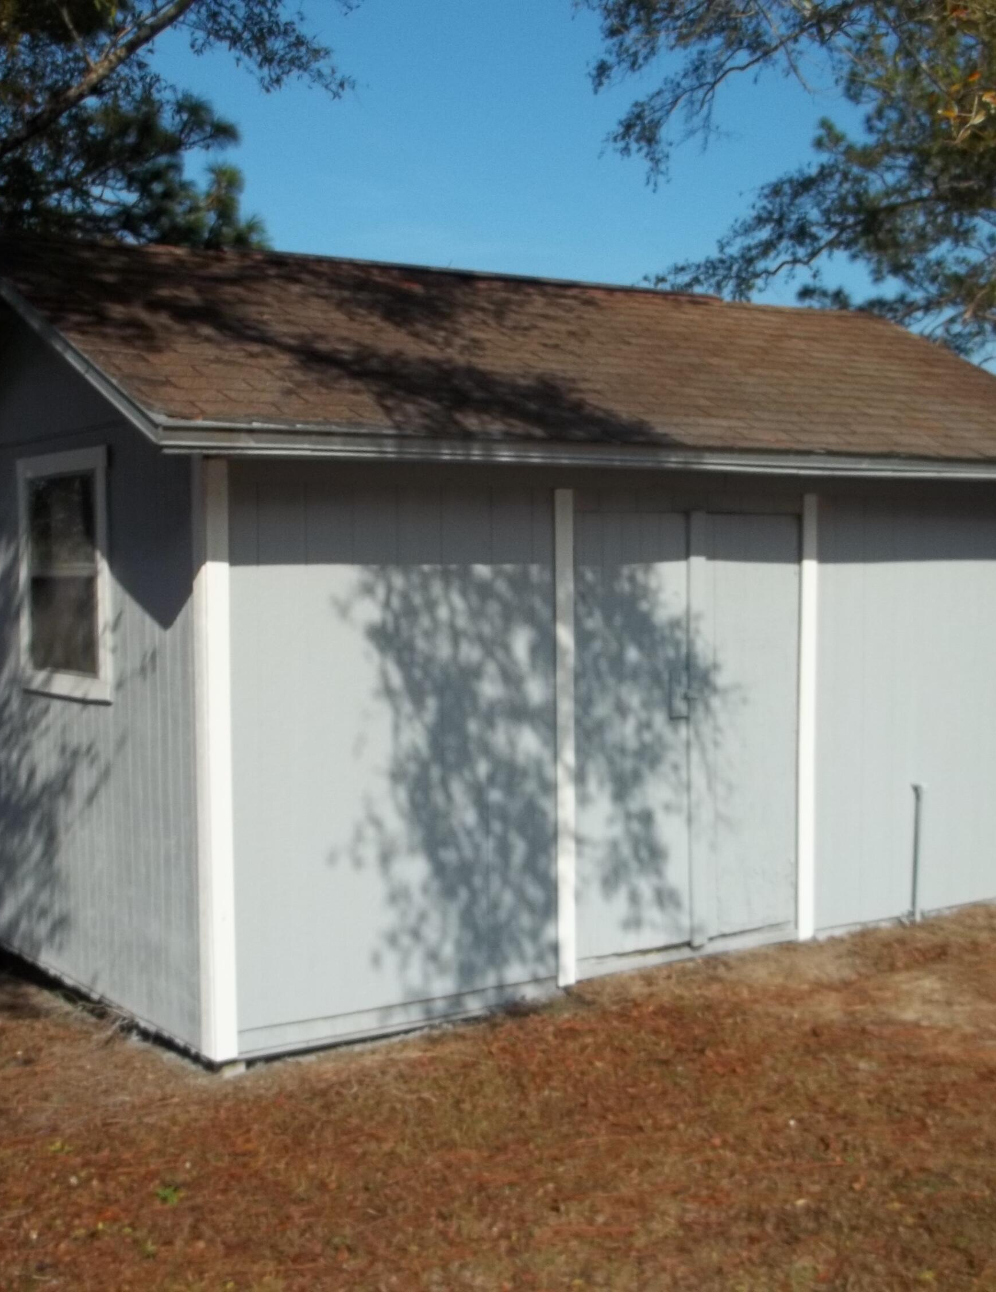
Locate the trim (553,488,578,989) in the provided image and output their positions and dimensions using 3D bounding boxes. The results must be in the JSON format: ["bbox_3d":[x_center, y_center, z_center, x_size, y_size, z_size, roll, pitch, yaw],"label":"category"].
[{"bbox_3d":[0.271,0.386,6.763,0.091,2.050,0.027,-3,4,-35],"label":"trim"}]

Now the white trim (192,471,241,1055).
[{"bbox_3d":[-1.017,0.393,5.916,0.088,2.186,0.125,-3,4,-35],"label":"white trim"}]

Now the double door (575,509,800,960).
[{"bbox_3d":[0.837,0.358,7.188,1.298,1.867,0.050,-3,4,-35],"label":"double door"}]

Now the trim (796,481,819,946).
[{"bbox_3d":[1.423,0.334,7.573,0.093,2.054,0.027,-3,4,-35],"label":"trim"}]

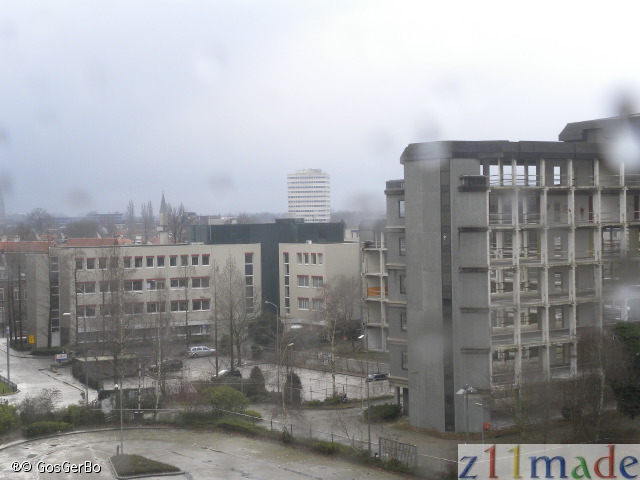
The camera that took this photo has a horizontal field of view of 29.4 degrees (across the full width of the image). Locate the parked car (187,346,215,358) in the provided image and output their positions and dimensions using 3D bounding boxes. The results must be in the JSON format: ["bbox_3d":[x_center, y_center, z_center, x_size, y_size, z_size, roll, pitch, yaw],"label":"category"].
[{"bbox_3d":[-16.832,15.971,174.360,4.300,1.470,1.720,-2,1,-37],"label":"parked car"}]

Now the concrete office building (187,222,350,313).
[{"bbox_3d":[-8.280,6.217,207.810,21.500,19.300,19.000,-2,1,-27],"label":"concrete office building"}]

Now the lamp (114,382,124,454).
[{"bbox_3d":[-16.805,14.979,101.960,0.750,6.000,0.300,-1,1,0],"label":"lamp"}]

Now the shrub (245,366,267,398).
[{"bbox_3d":[-7.016,15.661,133.867,2.000,3.200,2.000,-1,1,0],"label":"shrub"}]

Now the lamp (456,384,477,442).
[{"bbox_3d":[12.258,14.775,101.445,1.600,5.600,0.600,-1,1,0],"label":"lamp"}]

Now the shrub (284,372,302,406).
[{"bbox_3d":[-2.805,15.599,127.895,2.000,3.400,2.000,-1,1,0],"label":"shrub"}]

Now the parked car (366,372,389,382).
[{"bbox_3d":[7.018,16.147,142.986,4.200,1.420,1.720,-2,1,-40],"label":"parked car"}]

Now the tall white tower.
[{"bbox_3d":[-7.556,-23.741,859.473,28.000,53.500,19.000,-1,1,6],"label":"tall white tower"}]

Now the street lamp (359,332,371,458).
[{"bbox_3d":[3.614,12.744,99.567,1.100,9.900,0.350,-2,1,-31],"label":"street lamp"}]

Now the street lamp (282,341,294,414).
[{"bbox_3d":[-3.178,13.846,122.677,1.050,7.100,0.320,-1,1,0],"label":"street lamp"}]

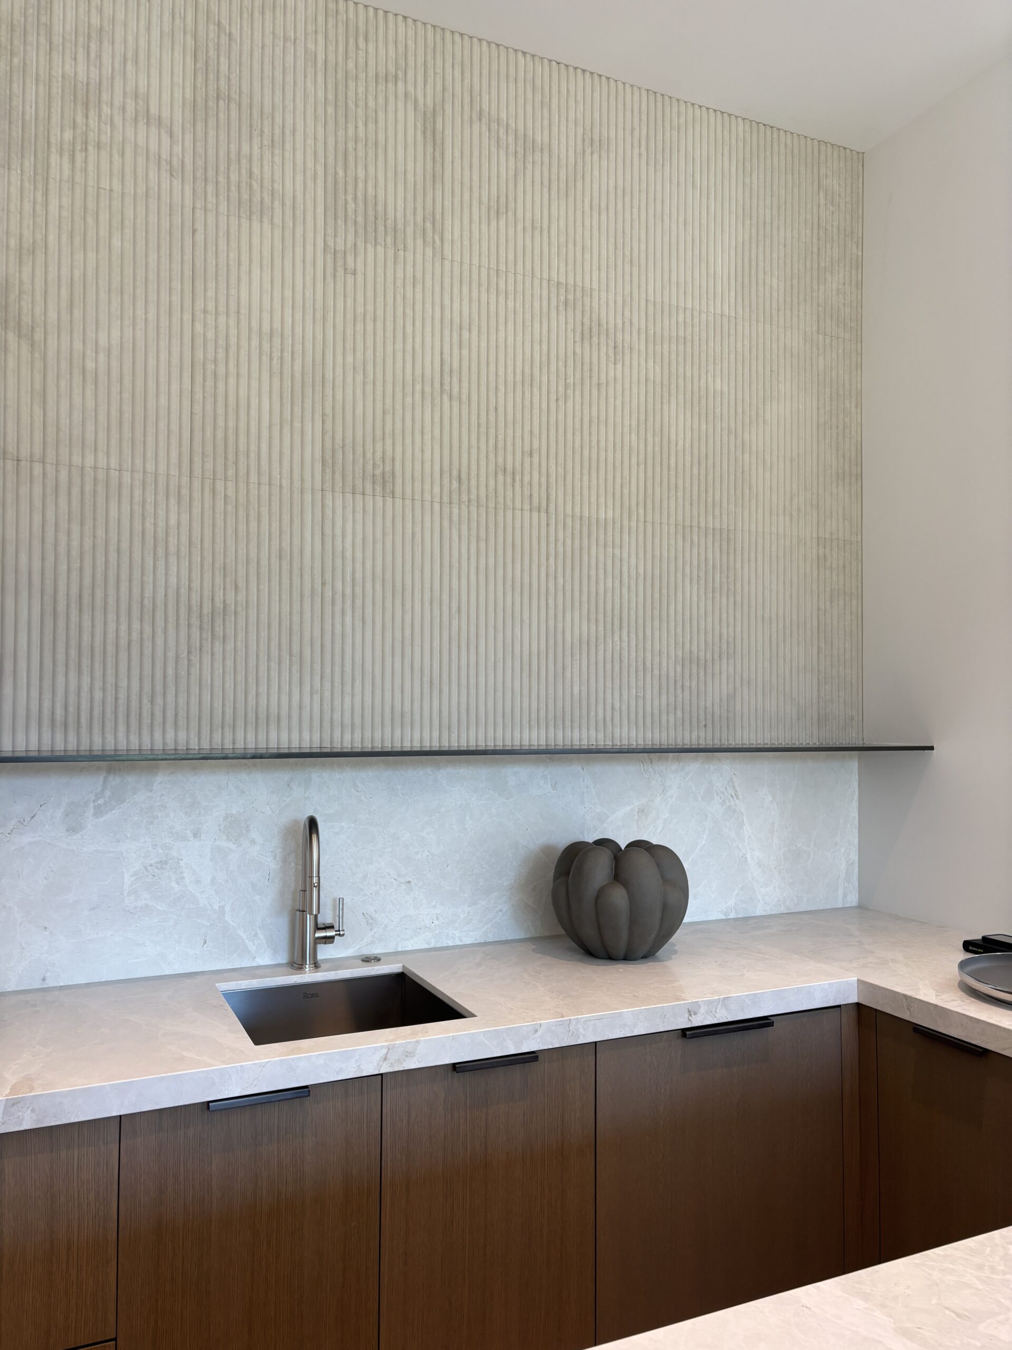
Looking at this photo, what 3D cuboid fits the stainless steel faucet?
[{"bbox_3d":[-0.408,0.484,2.244,0.119,0.346,0.171,1,-2,-19],"label":"stainless steel faucet"}]

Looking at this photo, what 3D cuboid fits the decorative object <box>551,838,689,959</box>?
[{"bbox_3d":[0.277,0.537,2.449,0.323,0.262,0.323,0,-2,0],"label":"decorative object"}]

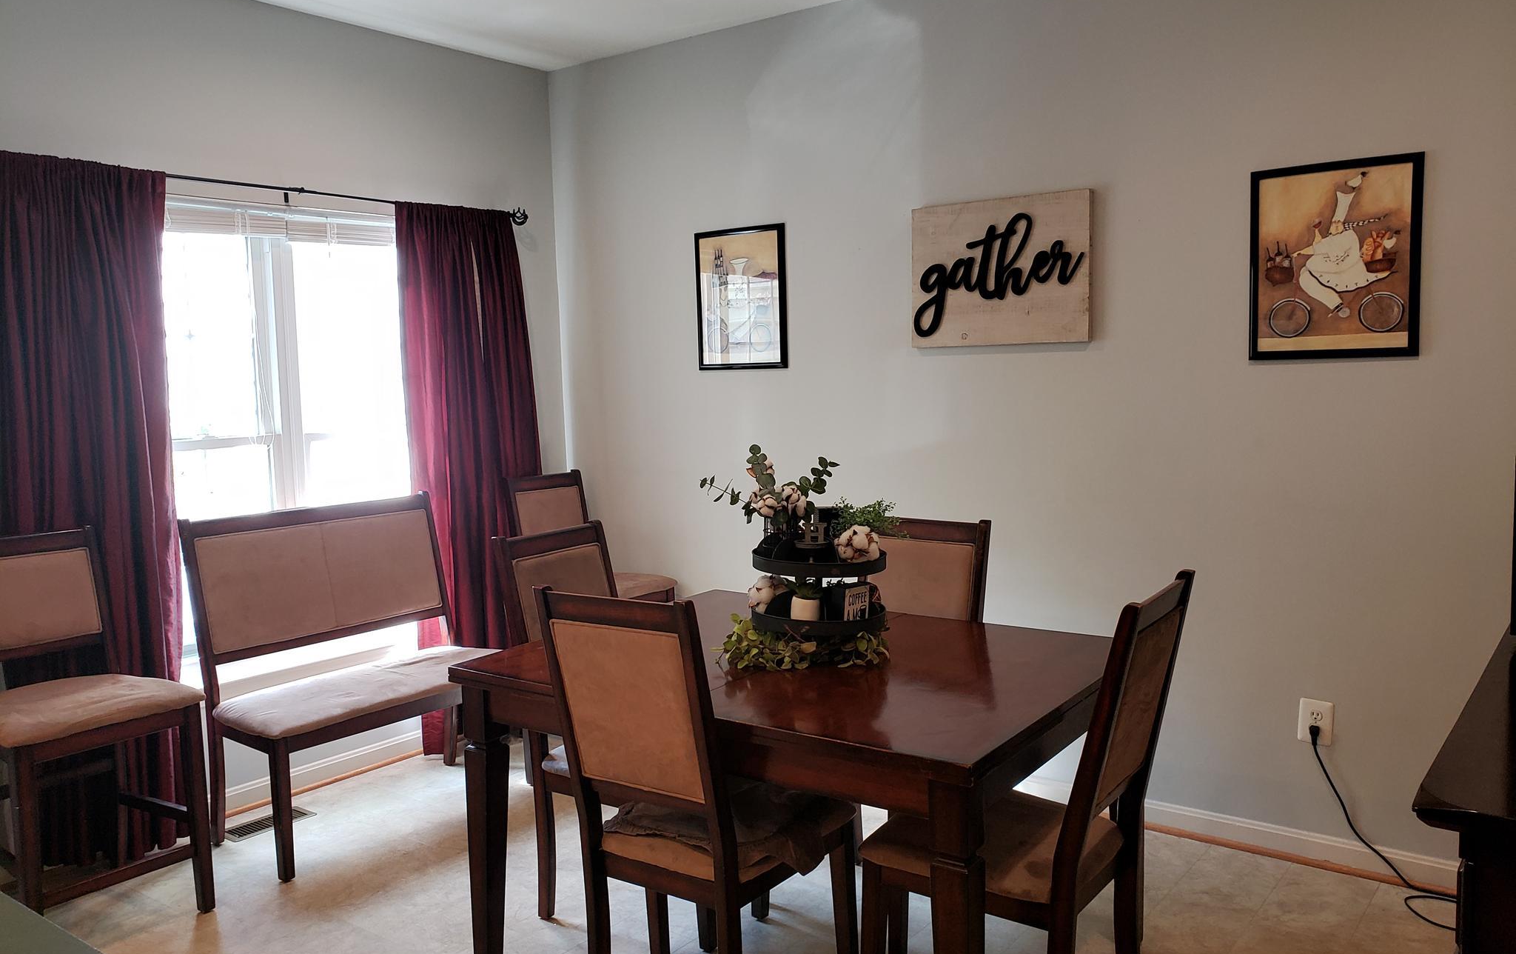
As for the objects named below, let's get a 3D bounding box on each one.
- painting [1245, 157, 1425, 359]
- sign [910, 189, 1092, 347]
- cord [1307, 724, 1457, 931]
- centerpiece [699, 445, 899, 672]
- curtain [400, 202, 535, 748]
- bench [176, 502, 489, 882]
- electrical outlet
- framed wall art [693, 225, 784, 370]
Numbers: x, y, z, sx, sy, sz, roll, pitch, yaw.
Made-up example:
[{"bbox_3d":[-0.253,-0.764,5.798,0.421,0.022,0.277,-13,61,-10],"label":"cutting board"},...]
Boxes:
[{"bbox_3d":[1.582,-0.592,3.125,0.425,0.528,0.025,3,7,37],"label":"painting"},{"bbox_3d":[0.788,-0.661,3.703,0.620,0.463,0.038,3,7,37],"label":"sign"},{"bbox_3d":[1.689,0.932,3.088,0.411,0.431,0.221,3,7,37],"label":"cord"},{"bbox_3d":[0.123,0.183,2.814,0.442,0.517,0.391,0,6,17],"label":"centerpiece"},{"bbox_3d":[-1.111,0.006,4.578,0.130,2.107,0.662,3,7,38],"label":"curtain"},{"bbox_3d":[-1.328,0.625,3.867,0.602,1.033,0.973,4,8,41],"label":"bench"},{"bbox_3d":[1.605,0.704,3.275,0.086,0.126,0.014,3,7,37],"label":"electrical outlet"},{"bbox_3d":[-0.059,-0.676,4.343,0.424,0.526,0.025,3,7,37],"label":"framed wall art"}]

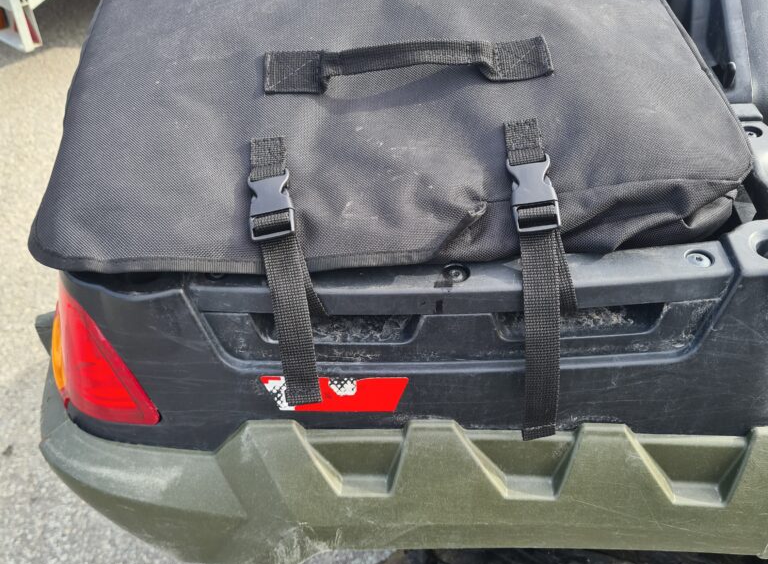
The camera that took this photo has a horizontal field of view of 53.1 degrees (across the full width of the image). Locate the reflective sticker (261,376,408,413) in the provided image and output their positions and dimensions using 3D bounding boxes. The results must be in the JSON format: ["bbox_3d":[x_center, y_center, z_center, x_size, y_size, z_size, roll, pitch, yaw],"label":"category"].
[{"bbox_3d":[-0.035,0.081,0.552,0.106,0.028,0.002,0,19,3],"label":"reflective sticker"}]

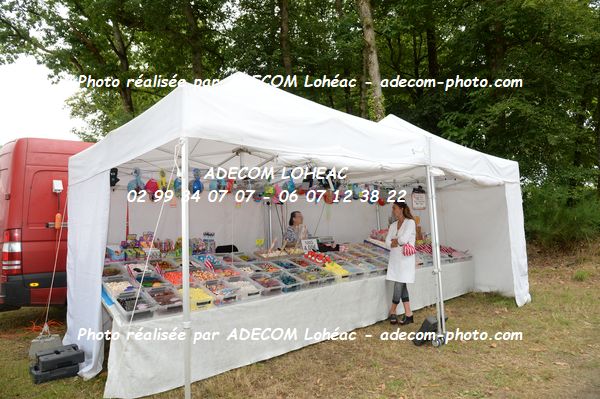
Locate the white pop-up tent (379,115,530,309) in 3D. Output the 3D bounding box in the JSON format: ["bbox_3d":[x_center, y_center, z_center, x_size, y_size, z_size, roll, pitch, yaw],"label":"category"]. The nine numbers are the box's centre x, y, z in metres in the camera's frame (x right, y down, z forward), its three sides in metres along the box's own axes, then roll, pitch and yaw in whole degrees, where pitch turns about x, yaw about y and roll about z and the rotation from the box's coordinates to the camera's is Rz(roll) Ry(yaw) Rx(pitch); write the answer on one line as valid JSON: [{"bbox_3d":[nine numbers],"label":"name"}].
[{"bbox_3d":[1.617,0.170,6.746,3.030,3.250,3.030,2,-6,-43],"label":"white pop-up tent"}]

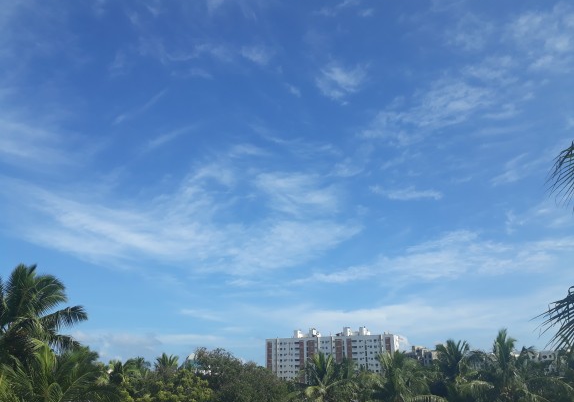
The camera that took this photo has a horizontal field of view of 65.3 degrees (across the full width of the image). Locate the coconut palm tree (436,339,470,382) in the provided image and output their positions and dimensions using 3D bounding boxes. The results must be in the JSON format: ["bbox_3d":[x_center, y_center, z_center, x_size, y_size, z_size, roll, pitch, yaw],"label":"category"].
[{"bbox_3d":[21.420,23.620,55.490,6.500,12.500,6.500,0,-23,0],"label":"coconut palm tree"}]

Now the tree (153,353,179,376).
[{"bbox_3d":[-22.790,34.420,82.220,6.500,12.500,6.500,0,-23,0],"label":"tree"}]

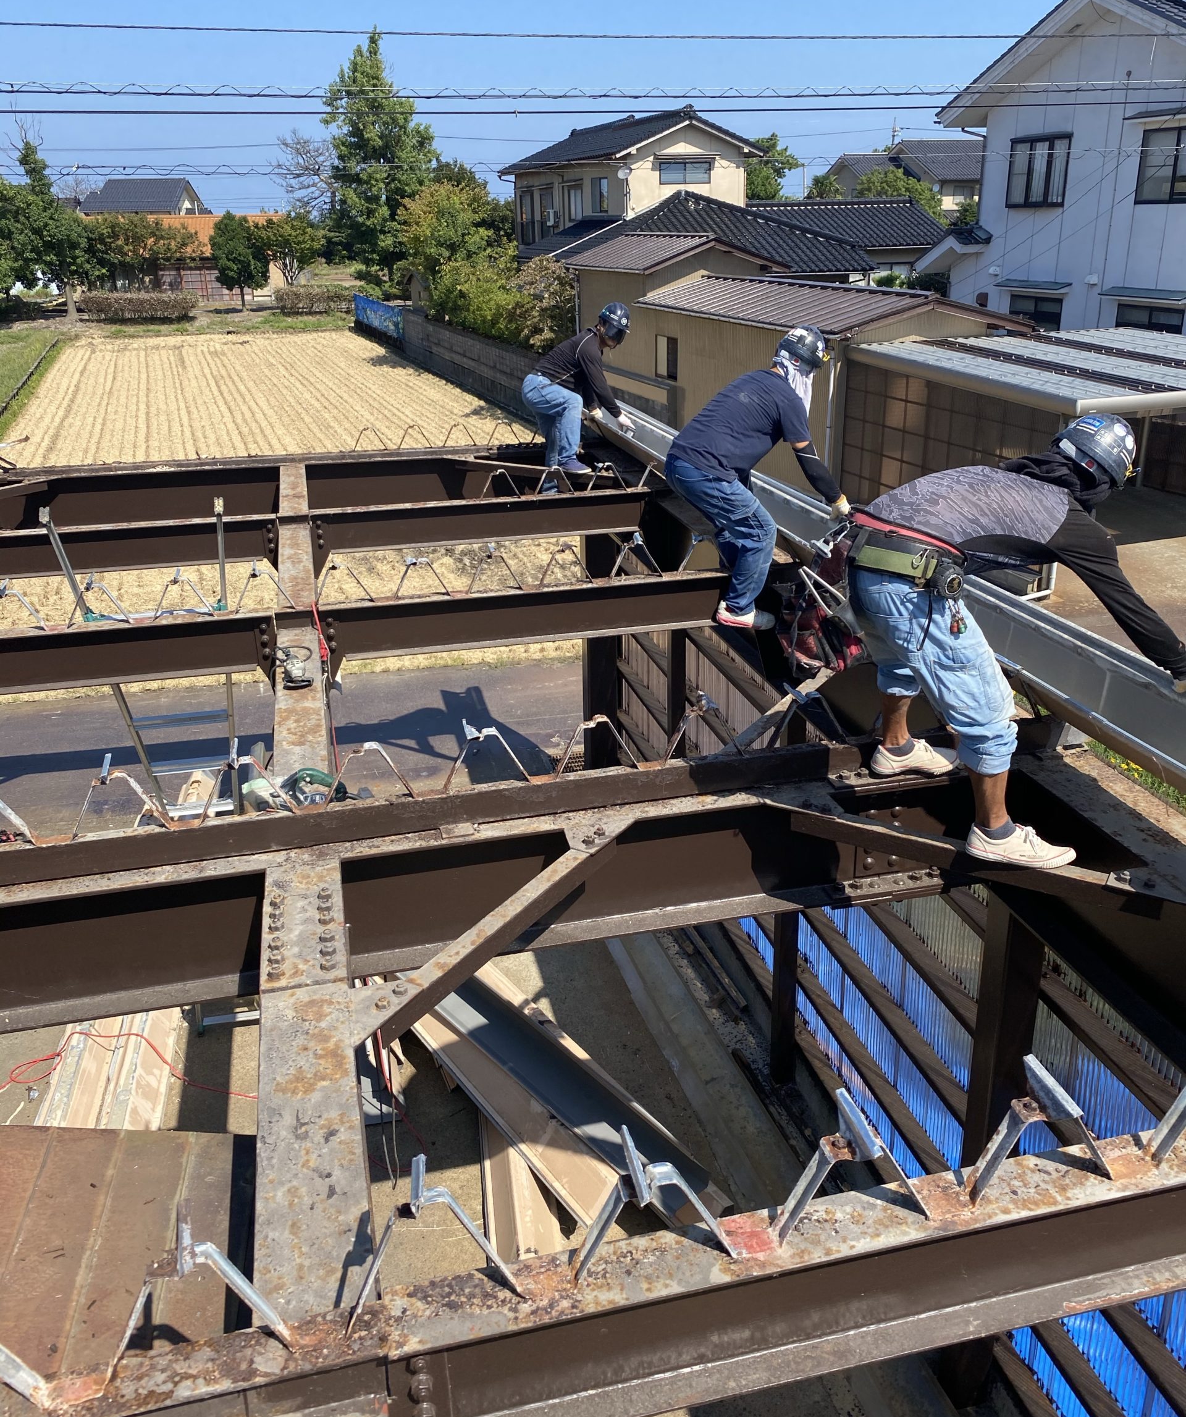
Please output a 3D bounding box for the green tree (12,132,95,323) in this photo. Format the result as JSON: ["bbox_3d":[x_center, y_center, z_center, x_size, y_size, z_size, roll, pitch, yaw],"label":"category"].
[{"bbox_3d":[-26.600,-23.221,58.321,4.300,8.410,4.300,-10,24,-21],"label":"green tree"}]

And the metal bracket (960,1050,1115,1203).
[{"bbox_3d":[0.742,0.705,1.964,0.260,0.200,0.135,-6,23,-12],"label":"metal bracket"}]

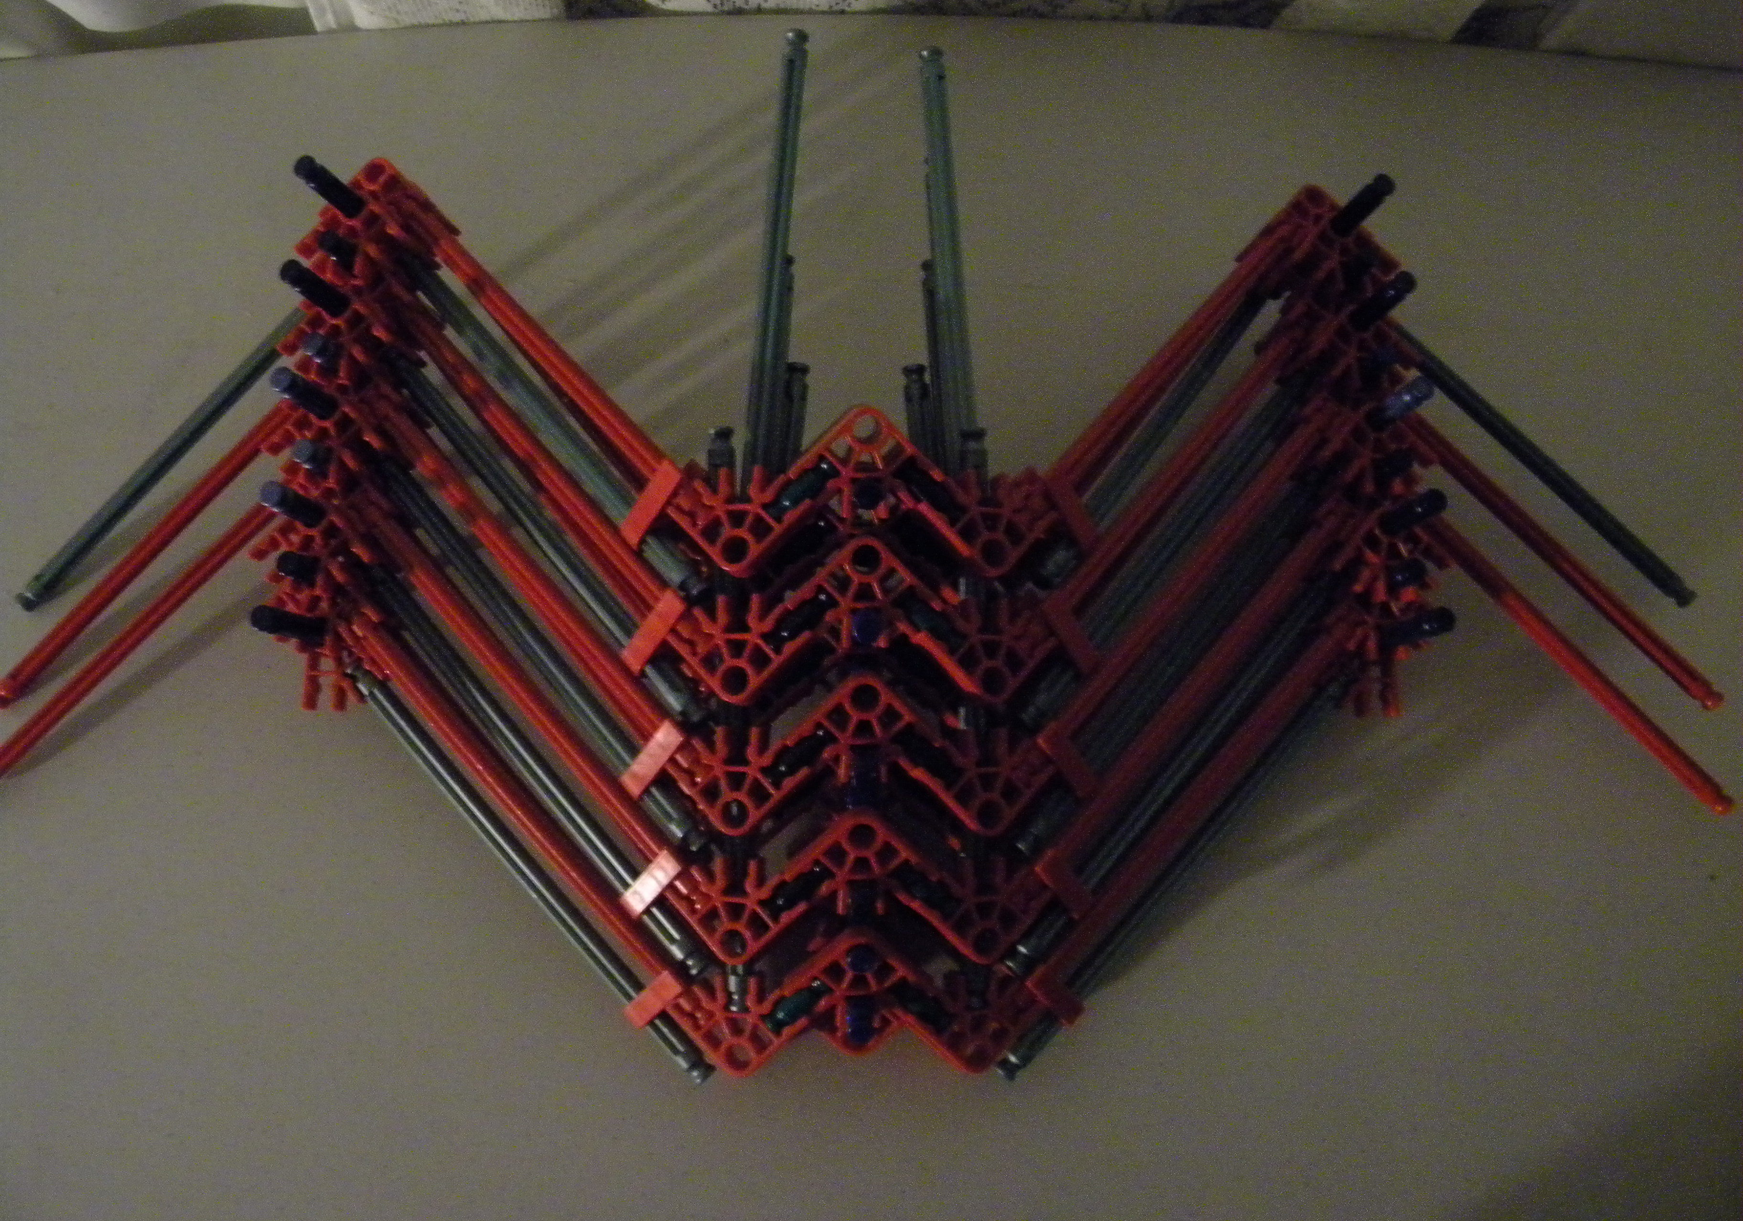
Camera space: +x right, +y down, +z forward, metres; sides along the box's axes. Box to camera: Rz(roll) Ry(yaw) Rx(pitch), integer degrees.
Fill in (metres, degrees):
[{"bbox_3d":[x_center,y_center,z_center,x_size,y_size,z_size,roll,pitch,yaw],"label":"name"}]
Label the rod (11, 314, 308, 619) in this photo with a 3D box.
[{"bbox_3d":[-0.181,-0.048,0.374,0.129,0.006,0.006,-45,78,2],"label":"rod"}]

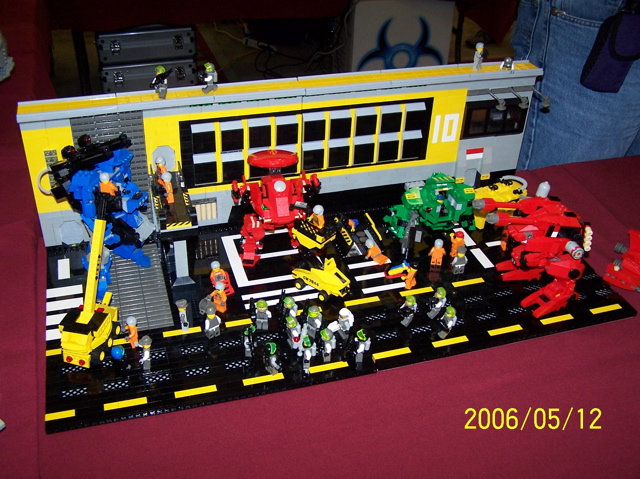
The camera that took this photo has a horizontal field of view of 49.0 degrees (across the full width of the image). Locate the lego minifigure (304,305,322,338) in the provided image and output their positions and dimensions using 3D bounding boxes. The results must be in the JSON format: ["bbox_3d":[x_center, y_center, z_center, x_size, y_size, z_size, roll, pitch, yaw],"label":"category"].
[{"bbox_3d":[-0.009,0.104,0.869,0.024,0.041,0.018,22,39,25],"label":"lego minifigure"}]

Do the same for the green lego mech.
[{"bbox_3d":[0.171,-0.044,1.061,0.150,0.090,0.108,-3,35,-9],"label":"green lego mech"}]

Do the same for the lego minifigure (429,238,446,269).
[{"bbox_3d":[0.170,0.018,1.014,0.023,0.040,0.014,5,35,4],"label":"lego minifigure"}]

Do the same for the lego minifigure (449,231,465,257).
[{"bbox_3d":[0.199,0.009,1.022,0.024,0.040,0.015,-11,37,-19],"label":"lego minifigure"}]

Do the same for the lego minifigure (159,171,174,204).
[{"bbox_3d":[-0.201,-0.068,0.922,0.015,0.041,0.022,-16,39,-25],"label":"lego minifigure"}]

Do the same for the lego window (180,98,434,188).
[{"bbox_3d":[-0.010,-0.142,1.025,0.378,0.107,0.020,-8,36,-15],"label":"lego window"}]

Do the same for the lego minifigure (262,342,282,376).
[{"bbox_3d":[-0.055,0.140,0.816,0.023,0.042,0.025,-6,35,-12],"label":"lego minifigure"}]

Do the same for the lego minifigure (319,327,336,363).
[{"bbox_3d":[0.009,0.126,0.841,0.022,0.042,0.025,-10,36,-19],"label":"lego minifigure"}]

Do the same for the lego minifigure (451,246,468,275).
[{"bbox_3d":[0.198,0.030,0.996,0.026,0.042,0.015,14,36,16],"label":"lego minifigure"}]

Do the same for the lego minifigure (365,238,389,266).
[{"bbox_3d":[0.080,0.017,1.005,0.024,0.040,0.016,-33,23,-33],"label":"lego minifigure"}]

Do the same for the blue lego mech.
[{"bbox_3d":[-0.274,-0.030,0.915,0.112,0.192,0.108,17,37,19],"label":"blue lego mech"}]

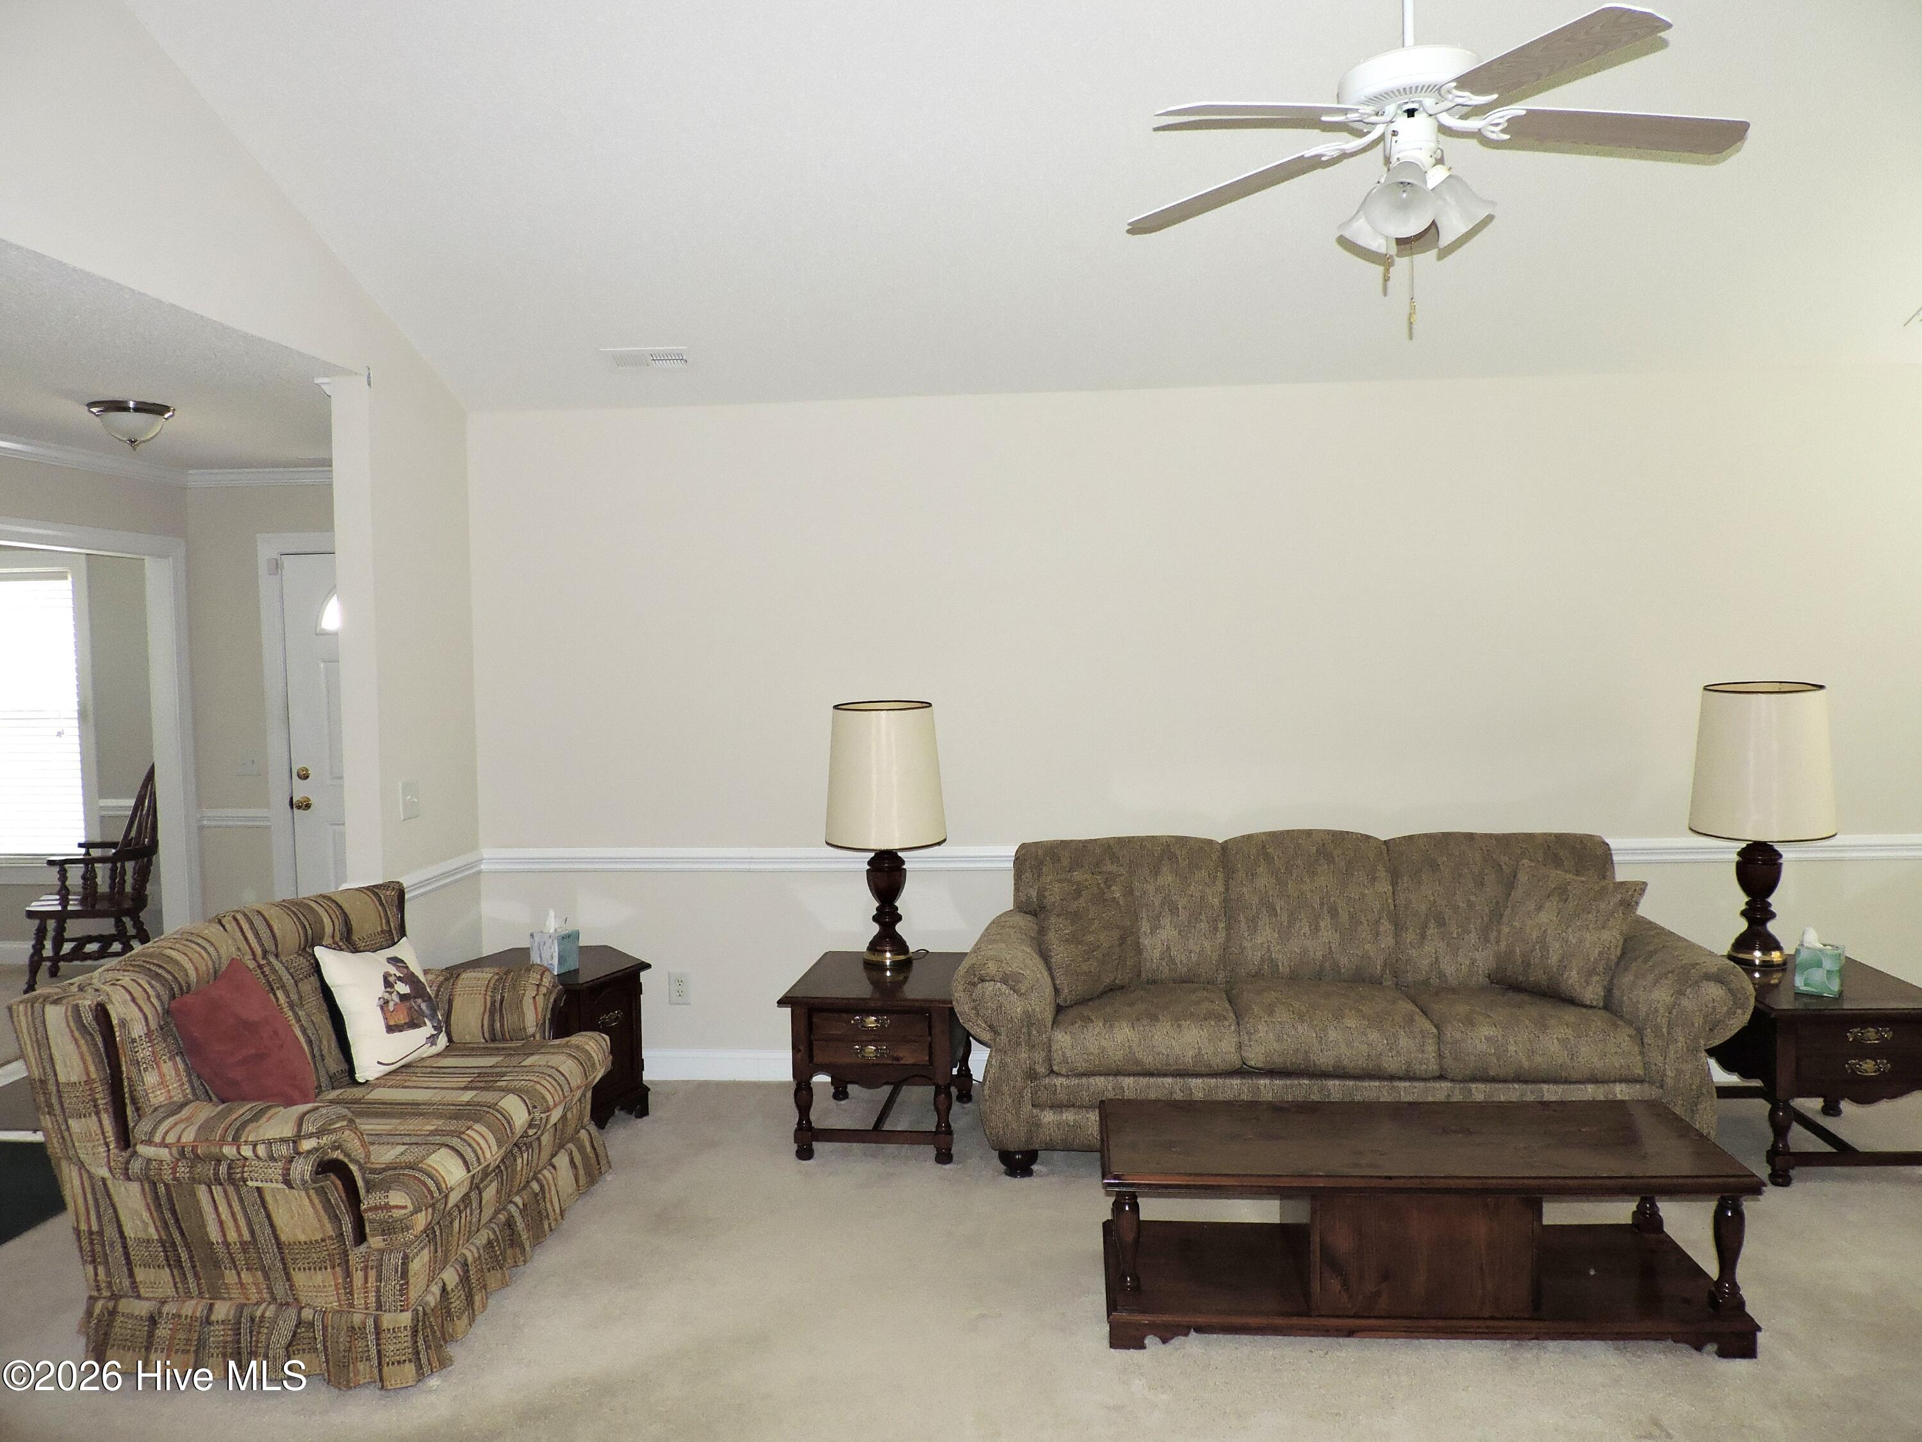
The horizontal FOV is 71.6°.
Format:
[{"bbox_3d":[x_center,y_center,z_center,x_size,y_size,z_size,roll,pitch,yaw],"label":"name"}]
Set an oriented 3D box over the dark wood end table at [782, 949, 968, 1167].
[{"bbox_3d":[-0.234,1.073,4.327,0.550,0.495,0.670,-1,3,6],"label":"dark wood end table"}]

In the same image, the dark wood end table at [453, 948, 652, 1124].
[{"bbox_3d":[-1.403,1.085,4.532,0.600,0.512,0.645,1,4,27],"label":"dark wood end table"}]

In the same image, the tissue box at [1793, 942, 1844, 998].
[{"bbox_3d":[2.580,0.749,4.000,0.110,0.132,0.110,2,4,40],"label":"tissue box"}]

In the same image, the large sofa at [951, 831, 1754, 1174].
[{"bbox_3d":[1.122,0.835,4.198,2.230,0.930,0.900,-1,3,4],"label":"large sofa"}]

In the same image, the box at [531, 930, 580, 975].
[{"bbox_3d":[-1.352,0.768,4.439,0.110,0.130,0.110,0,4,24],"label":"box"}]

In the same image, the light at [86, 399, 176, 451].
[{"bbox_3d":[-2.812,-0.990,4.524,0.262,0.146,0.262,-1,3,5],"label":"light"}]

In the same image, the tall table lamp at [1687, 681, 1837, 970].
[{"bbox_3d":[2.551,0.332,4.247,0.410,0.885,0.410,-1,3,4],"label":"tall table lamp"}]

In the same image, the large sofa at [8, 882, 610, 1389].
[{"bbox_3d":[-1.510,0.947,3.396,0.905,0.885,1.220,-1,3,6],"label":"large sofa"}]

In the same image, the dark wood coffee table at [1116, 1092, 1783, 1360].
[{"bbox_3d":[1.042,1.181,3.161,1.410,0.390,0.515,-1,3,4],"label":"dark wood coffee table"}]

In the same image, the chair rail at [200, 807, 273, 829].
[{"bbox_3d":[-3.442,0.463,6.332,0.360,0.083,0.030,-1,3,4],"label":"chair rail"}]

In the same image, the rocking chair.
[{"bbox_3d":[-4.142,0.740,6.444,0.620,1.090,0.600,-2,3,-17],"label":"rocking chair"}]

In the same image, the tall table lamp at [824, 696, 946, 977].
[{"bbox_3d":[-0.252,0.391,4.516,0.415,0.885,0.415,-1,3,5],"label":"tall table lamp"}]

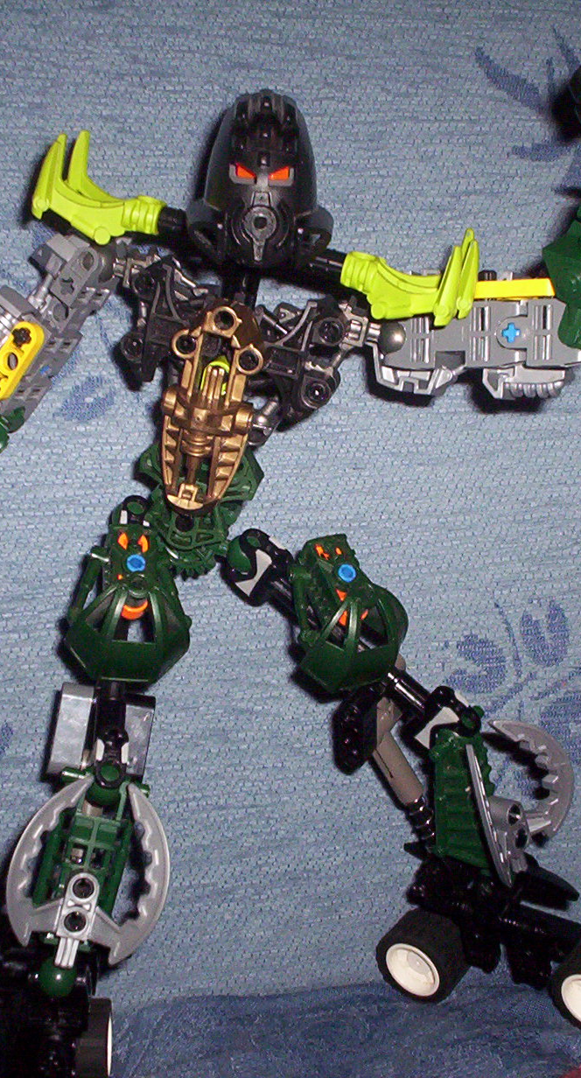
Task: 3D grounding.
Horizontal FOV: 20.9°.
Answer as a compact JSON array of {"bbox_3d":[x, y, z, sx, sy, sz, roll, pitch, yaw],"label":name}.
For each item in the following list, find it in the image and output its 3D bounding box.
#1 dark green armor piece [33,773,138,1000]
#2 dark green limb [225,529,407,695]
[{"bbox_3d":[-0.053,0.090,0.413,0.023,0.061,0.022,14,16,-7],"label":"dark green armor piece"},{"bbox_3d":[0.008,0.016,0.388,0.045,0.029,0.027,44,-4,6],"label":"dark green limb"}]

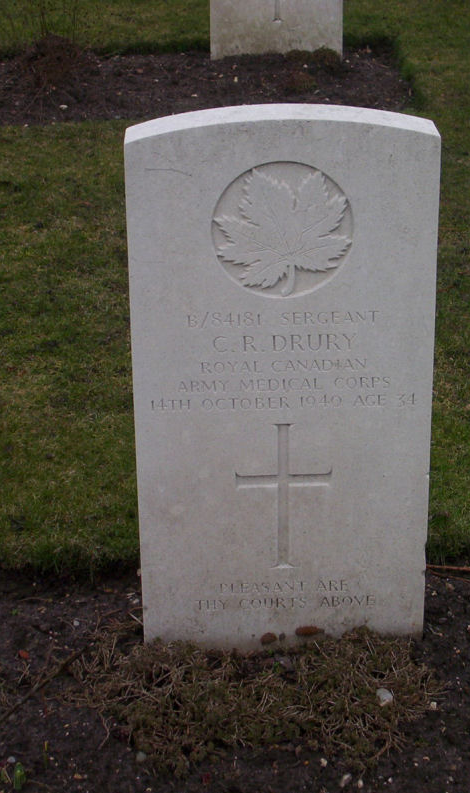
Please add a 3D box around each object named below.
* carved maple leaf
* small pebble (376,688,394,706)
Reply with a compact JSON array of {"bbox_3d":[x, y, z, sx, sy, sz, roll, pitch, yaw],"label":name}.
[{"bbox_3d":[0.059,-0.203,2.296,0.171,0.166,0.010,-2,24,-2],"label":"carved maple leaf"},{"bbox_3d":[0.191,0.385,2.380,0.021,0.016,0.023,-2,24,-2],"label":"small pebble"}]

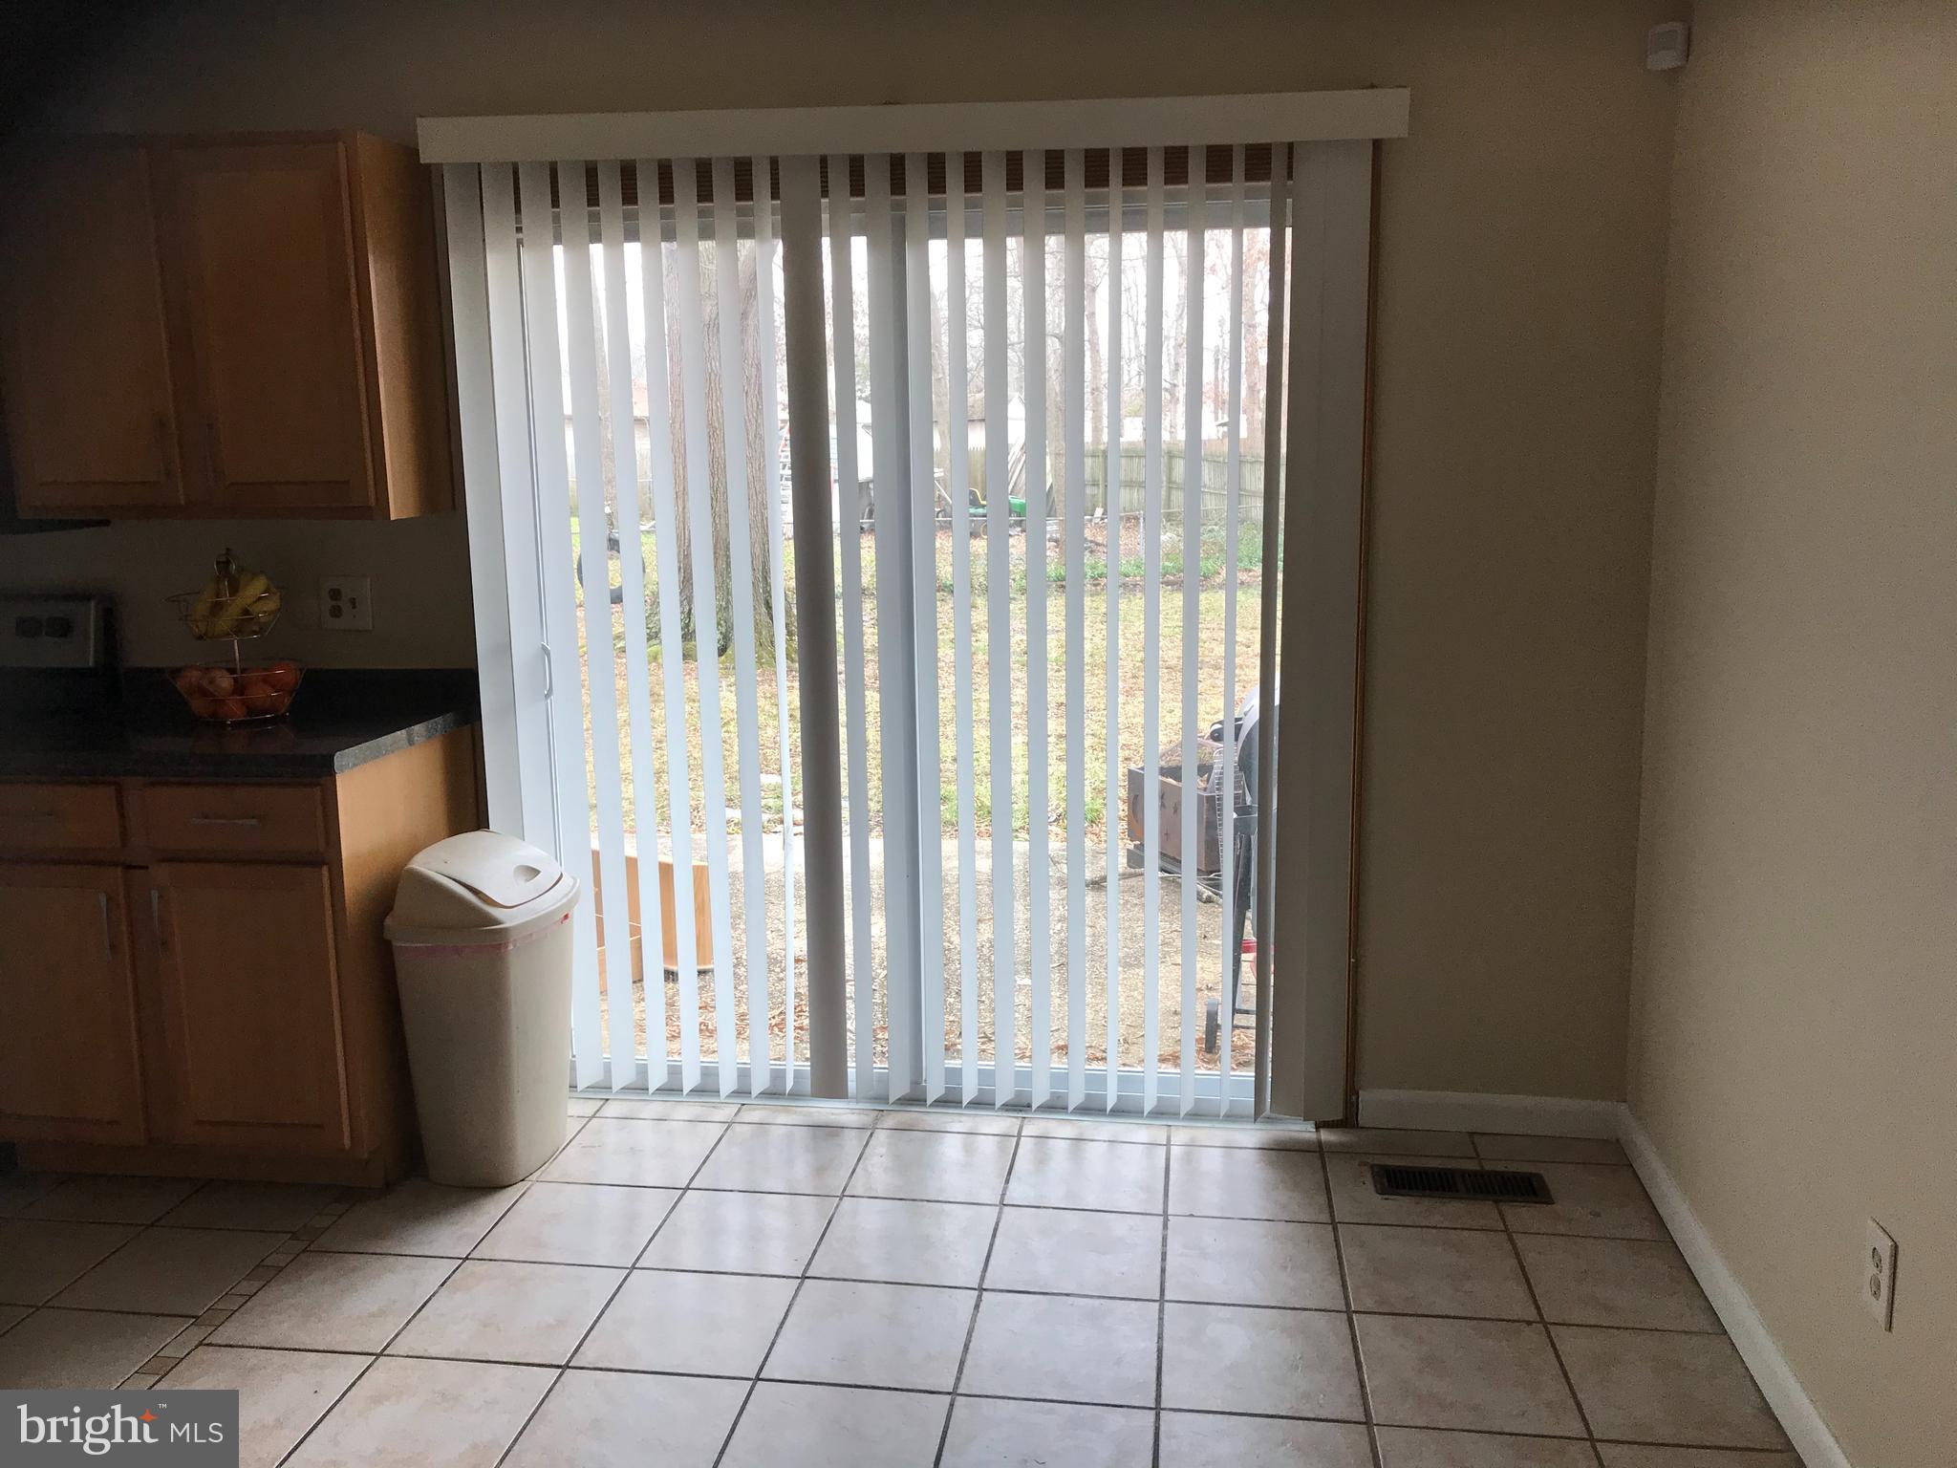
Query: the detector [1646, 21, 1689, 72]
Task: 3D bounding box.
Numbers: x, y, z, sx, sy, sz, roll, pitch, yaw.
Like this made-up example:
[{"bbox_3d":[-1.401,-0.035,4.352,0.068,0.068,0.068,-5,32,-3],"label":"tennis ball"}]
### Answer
[{"bbox_3d":[1.334,-1.329,3.062,0.045,0.083,0.068,-8,12,-37],"label":"detector"}]

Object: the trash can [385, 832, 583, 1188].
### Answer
[{"bbox_3d":[-1.046,0.576,3.407,0.310,0.695,0.375,1,10,8],"label":"trash can"}]

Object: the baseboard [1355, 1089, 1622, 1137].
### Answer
[{"bbox_3d":[1.130,0.843,3.510,0.564,0.086,0.015,1,10,8],"label":"baseboard"}]

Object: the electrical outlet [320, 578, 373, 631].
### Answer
[{"bbox_3d":[-1.463,-0.302,3.666,0.121,0.120,0.009,1,10,8],"label":"electrical outlet"}]

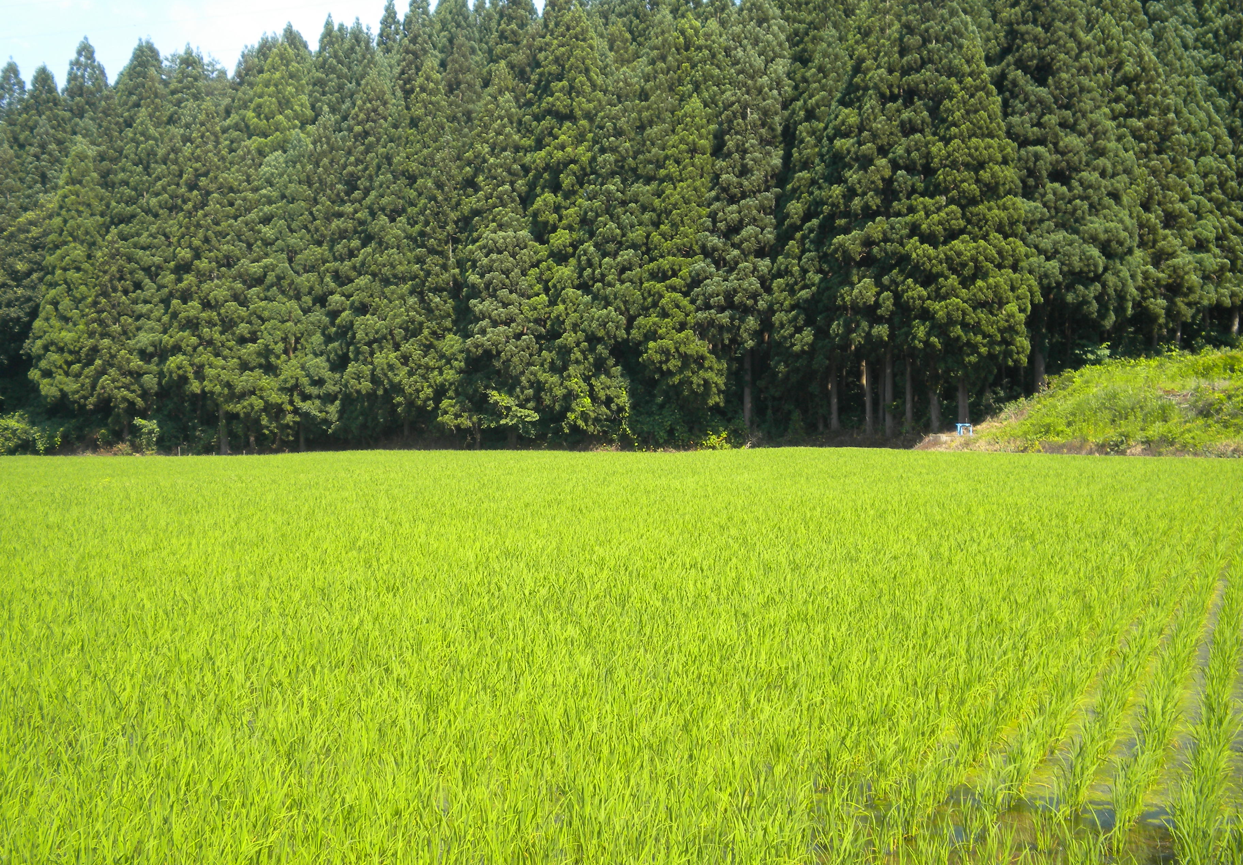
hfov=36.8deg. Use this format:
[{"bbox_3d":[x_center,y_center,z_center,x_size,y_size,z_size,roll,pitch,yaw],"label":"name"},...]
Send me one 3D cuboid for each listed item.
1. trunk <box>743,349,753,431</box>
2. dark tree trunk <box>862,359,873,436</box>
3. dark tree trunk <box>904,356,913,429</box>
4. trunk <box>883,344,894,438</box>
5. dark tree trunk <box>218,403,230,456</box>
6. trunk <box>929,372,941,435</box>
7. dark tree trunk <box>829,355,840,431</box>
[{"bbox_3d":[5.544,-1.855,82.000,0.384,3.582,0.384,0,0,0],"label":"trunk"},{"bbox_3d":[10.526,-1.498,80.000,0.354,3.287,0.354,0,0,0],"label":"dark tree trunk"},{"bbox_3d":[12.448,-1.727,81.000,0.358,3.159,0.358,0,0,0],"label":"dark tree trunk"},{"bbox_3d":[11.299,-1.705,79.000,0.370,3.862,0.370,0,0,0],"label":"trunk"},{"bbox_3d":[-15.121,-0.129,71.000,0.351,1.994,0.351,0,0,0],"label":"dark tree trunk"},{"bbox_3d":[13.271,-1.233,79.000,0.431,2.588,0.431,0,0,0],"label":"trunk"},{"bbox_3d":[9.340,-1.727,82.000,0.384,3.326,0.384,0,0,0],"label":"dark tree trunk"}]

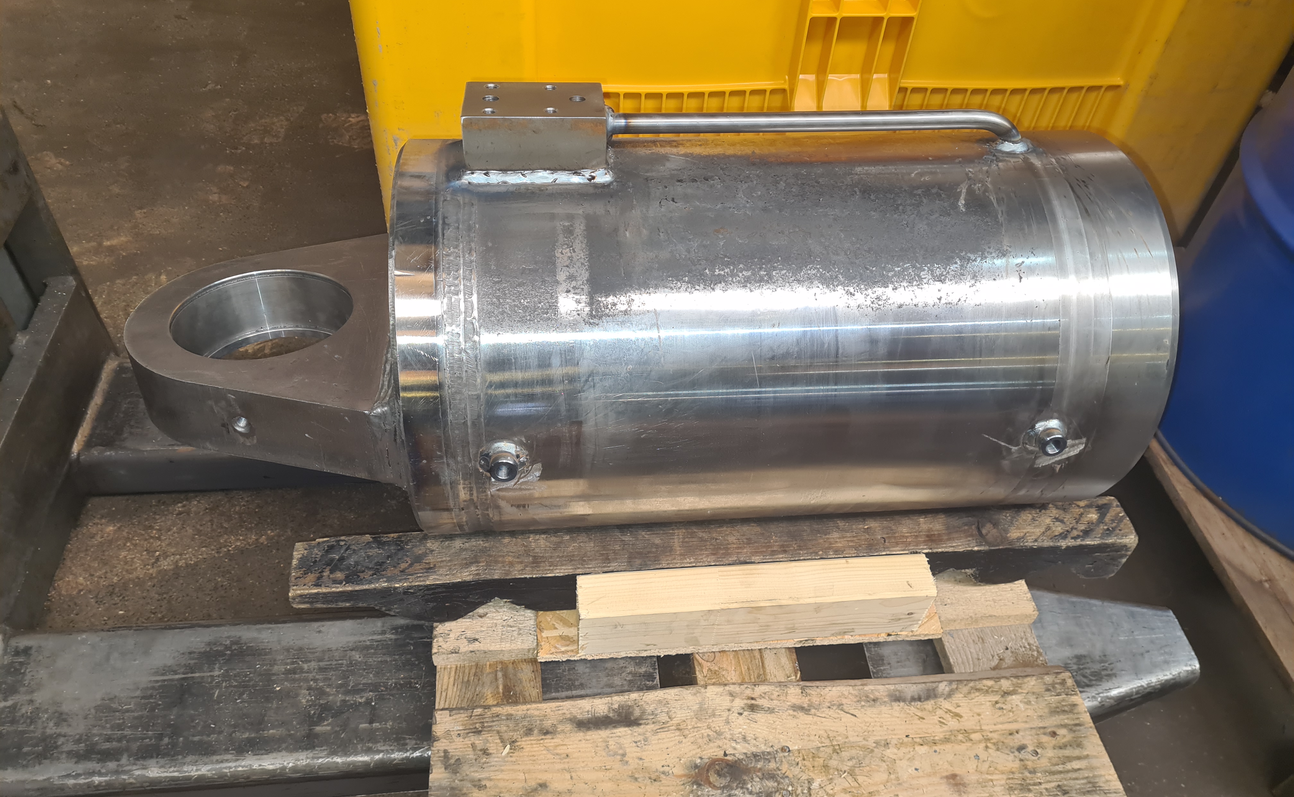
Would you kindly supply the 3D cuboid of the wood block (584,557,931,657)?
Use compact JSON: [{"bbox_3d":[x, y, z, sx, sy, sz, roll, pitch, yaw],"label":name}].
[{"bbox_3d":[0.102,0.198,0.934,0.339,0.069,0.044,-2,49,-8],"label":"wood block"}]

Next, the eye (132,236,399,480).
[{"bbox_3d":[-0.336,-0.048,0.899,0.252,0.073,0.319,-2,37,-6],"label":"eye"}]

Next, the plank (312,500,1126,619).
[{"bbox_3d":[0.083,0.160,0.973,0.830,0.069,0.055,-2,49,-8],"label":"plank"}]

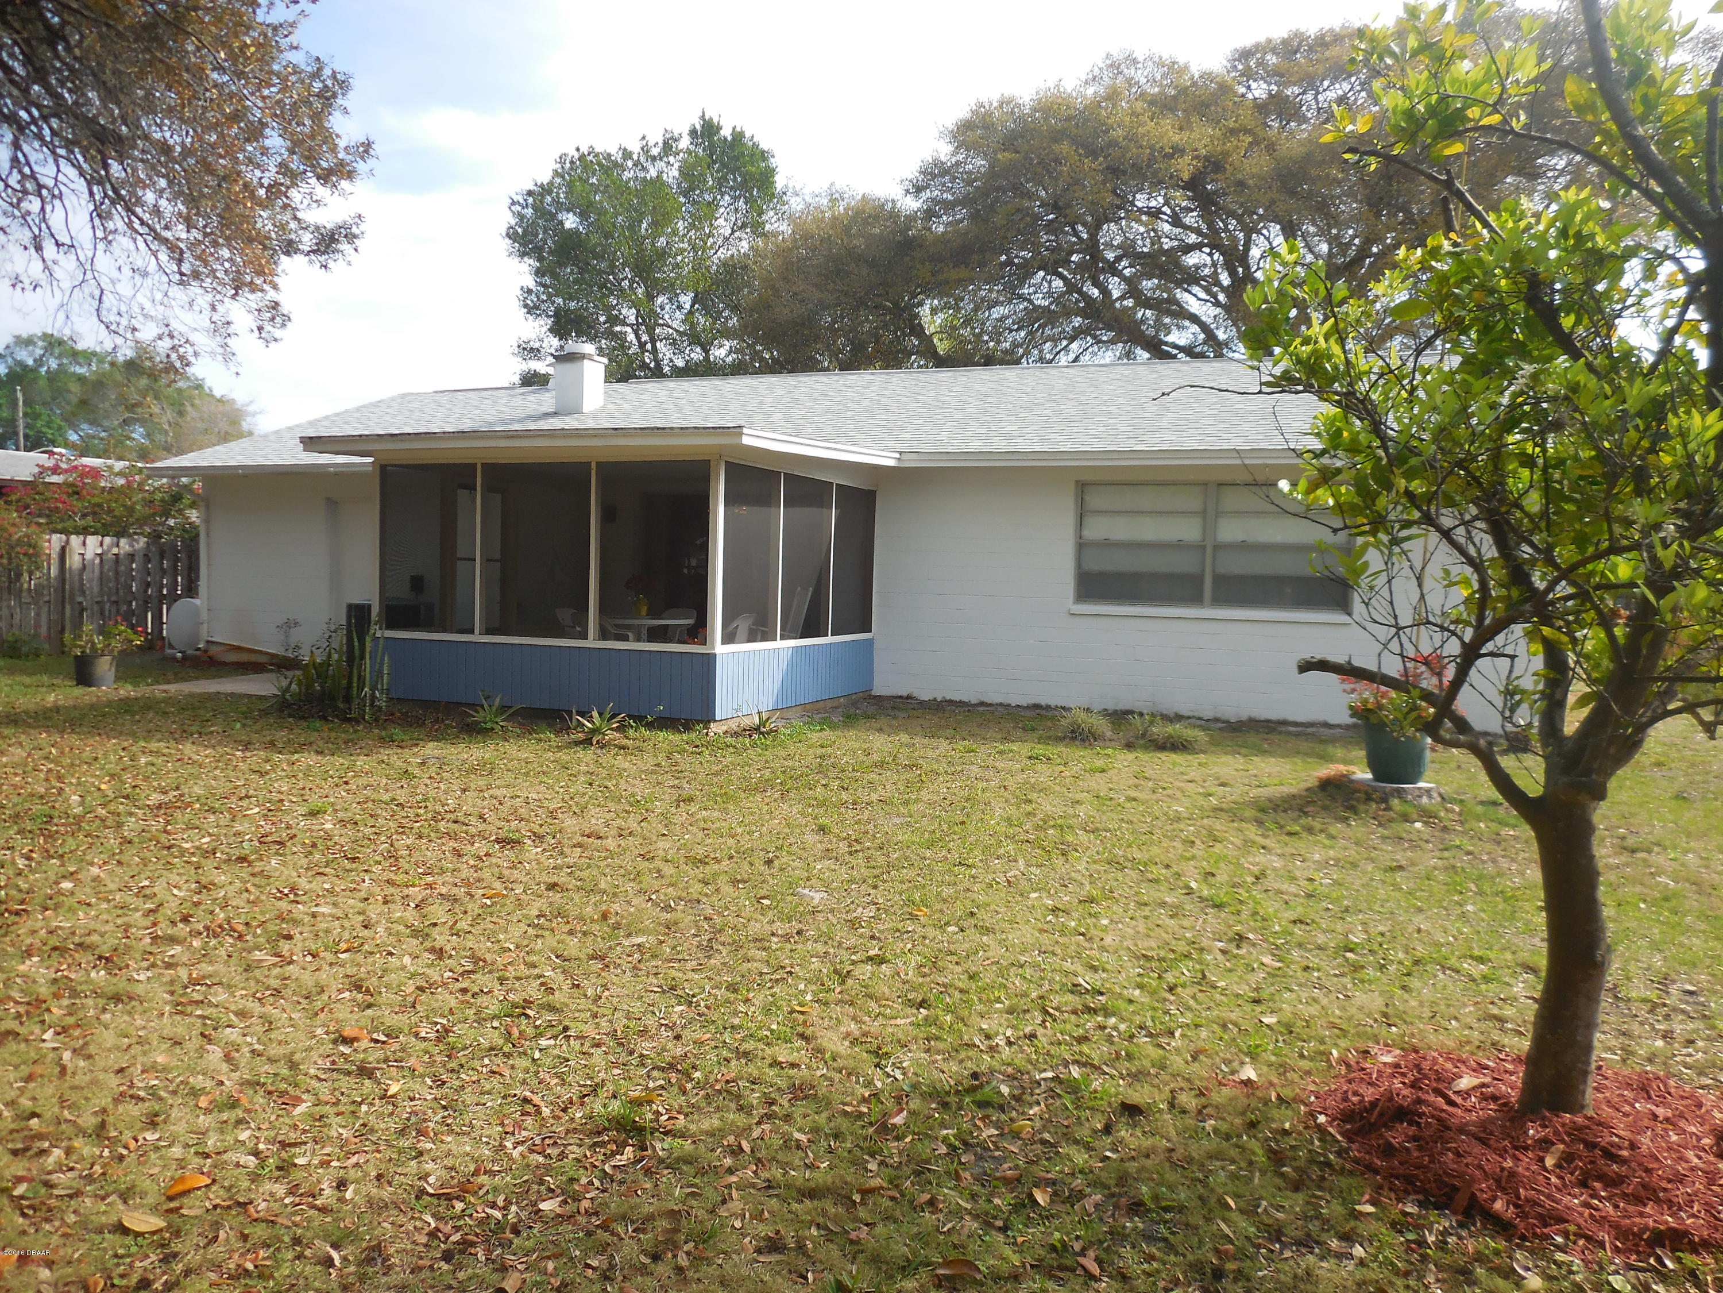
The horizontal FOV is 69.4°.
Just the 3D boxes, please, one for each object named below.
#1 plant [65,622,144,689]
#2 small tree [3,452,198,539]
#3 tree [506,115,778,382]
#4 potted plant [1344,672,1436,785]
[{"bbox_3d":[-8.215,0.085,13.500,0.880,0.739,0.780,-1,4,-31],"label":"plant"},{"bbox_3d":[-12.791,-1.636,20.852,2.300,3.225,3.700,3,4,22],"label":"small tree"},{"bbox_3d":[-6.008,-7.481,34.163,7.900,13.880,7.700,1,3,-10],"label":"tree"},{"bbox_3d":[3.478,0.497,8.150,0.690,0.811,0.650,3,4,23],"label":"potted plant"}]

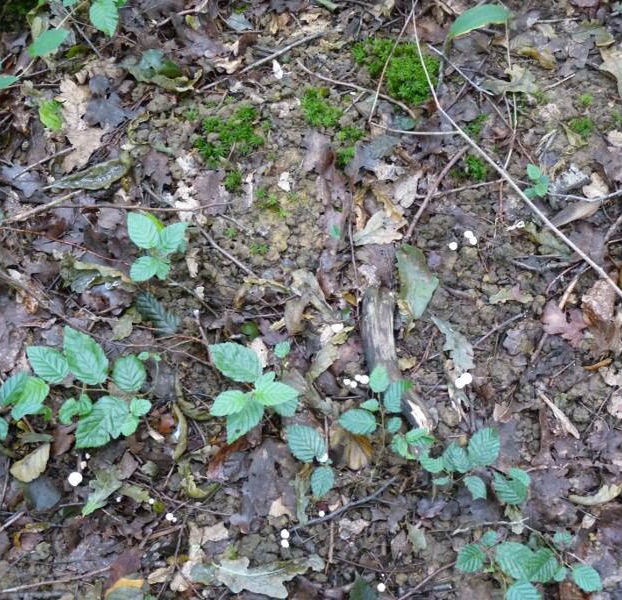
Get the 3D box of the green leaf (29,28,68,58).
[{"bbox_3d":[-0.316,-0.310,1.334,0.057,0.012,0.031,-35,69,-16],"label":"green leaf"}]

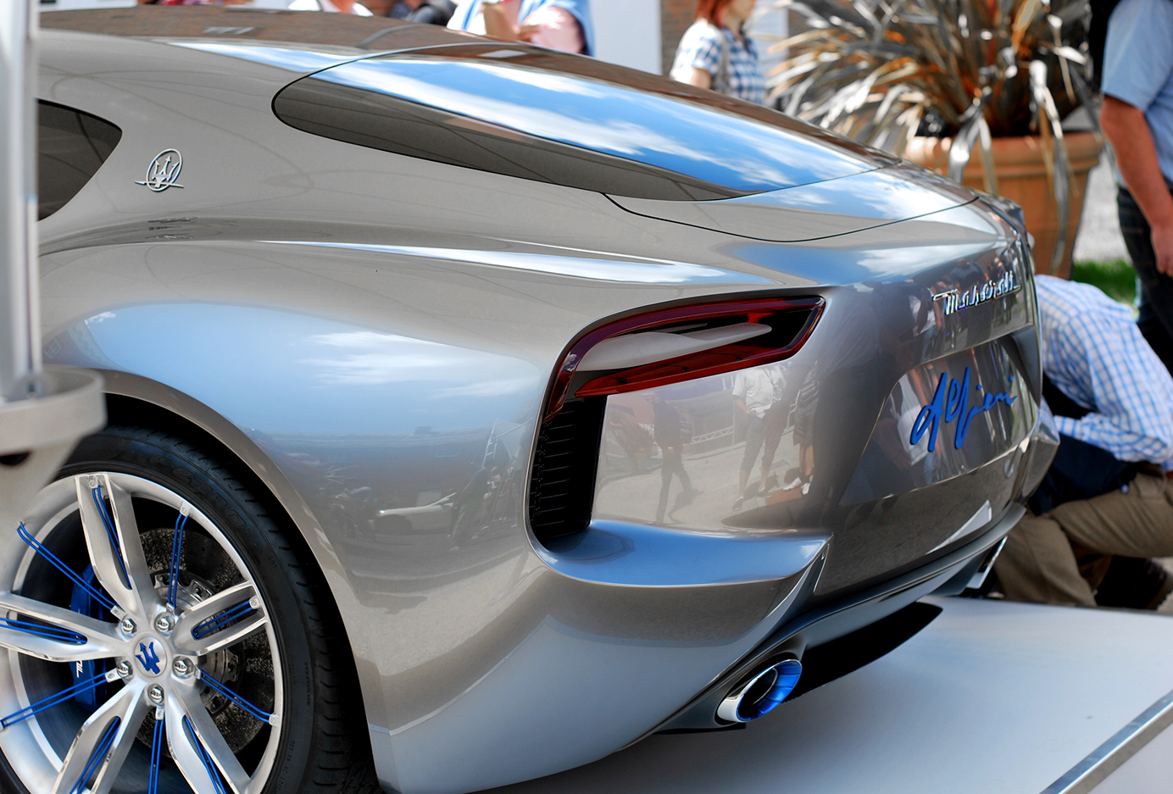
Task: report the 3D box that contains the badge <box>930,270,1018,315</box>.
[{"bbox_3d":[0.597,-0.160,3.789,0.018,0.036,0.365,-4,7,30],"label":"badge"}]

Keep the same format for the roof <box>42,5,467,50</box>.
[{"bbox_3d":[-0.655,-0.636,4.406,1.080,0.120,1.020,6,11,28],"label":"roof"}]

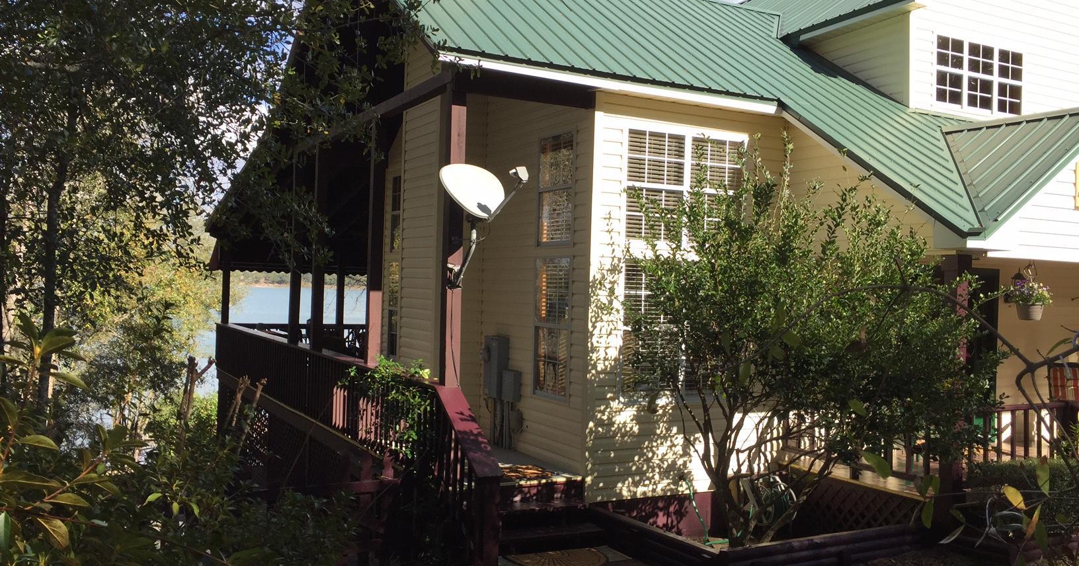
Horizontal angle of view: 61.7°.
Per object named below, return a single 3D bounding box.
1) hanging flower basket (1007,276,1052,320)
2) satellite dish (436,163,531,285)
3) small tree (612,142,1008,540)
[{"bbox_3d":[4.460,0.140,8.250,0.380,0.400,0.380,2,0,28],"label":"hanging flower basket"},{"bbox_3d":[-0.410,-0.450,6.905,0.580,0.980,1.000,2,0,-36],"label":"satellite dish"},{"bbox_3d":[2.330,0.530,7.750,3.200,3.550,2.800,2,0,0],"label":"small tree"}]

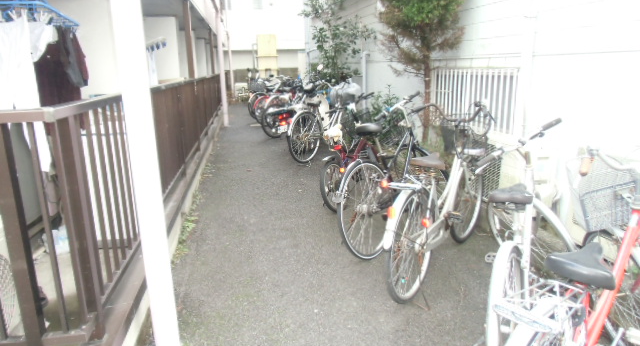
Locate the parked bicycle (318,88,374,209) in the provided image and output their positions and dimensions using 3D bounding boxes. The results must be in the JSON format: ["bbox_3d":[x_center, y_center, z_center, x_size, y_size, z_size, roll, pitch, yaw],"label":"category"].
[{"bbox_3d":[0.390,-0.247,4.470,0.540,1.030,1.506,7,16,32],"label":"parked bicycle"}]

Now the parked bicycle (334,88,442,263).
[{"bbox_3d":[0.643,-0.026,3.470,0.550,1.060,1.786,9,17,36],"label":"parked bicycle"}]

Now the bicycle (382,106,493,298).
[{"bbox_3d":[0.793,0.113,2.879,0.570,1.060,1.739,8,16,33],"label":"bicycle"}]

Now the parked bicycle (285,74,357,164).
[{"bbox_3d":[0.119,-0.788,6.665,0.570,1.060,1.824,9,17,38],"label":"parked bicycle"}]

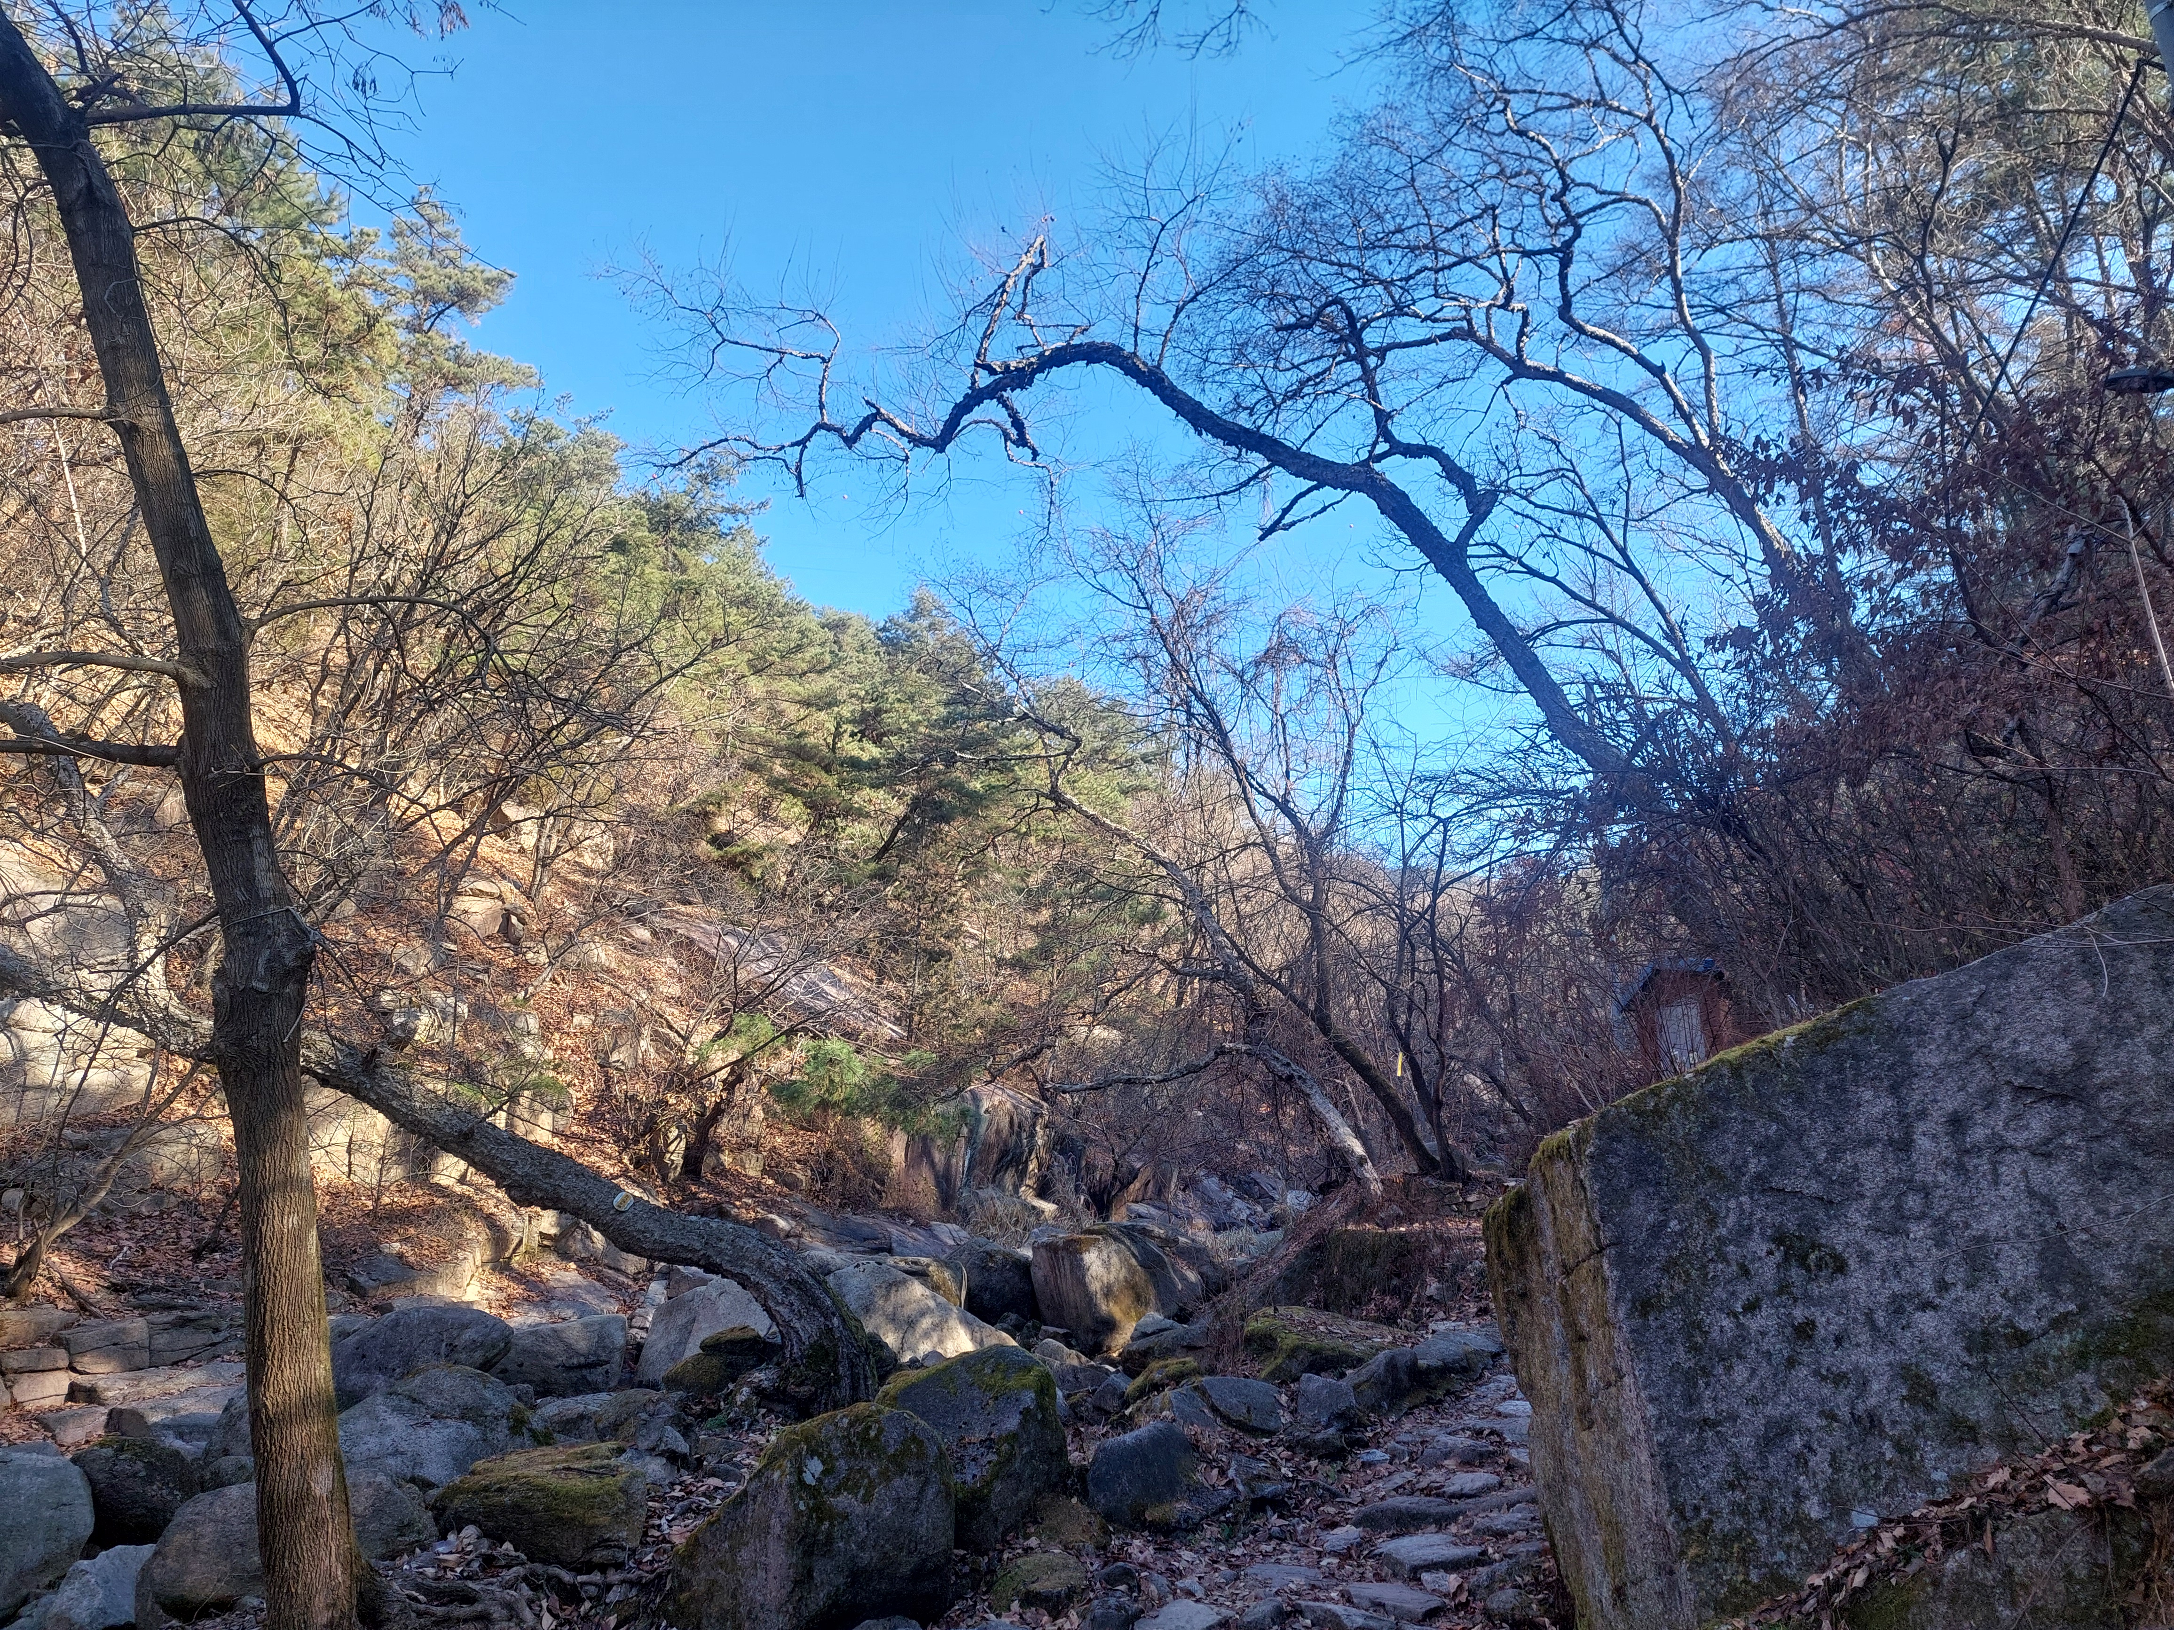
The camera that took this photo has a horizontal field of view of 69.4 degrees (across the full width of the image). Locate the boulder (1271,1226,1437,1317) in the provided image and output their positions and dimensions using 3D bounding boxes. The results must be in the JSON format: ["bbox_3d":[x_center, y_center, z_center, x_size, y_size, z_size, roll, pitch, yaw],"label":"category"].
[{"bbox_3d":[1.681,2.882,9.941,1.005,0.539,0.603,0,-10,0],"label":"boulder"}]

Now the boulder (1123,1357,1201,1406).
[{"bbox_3d":[0.366,2.790,7.727,0.372,0.205,0.335,0,-10,0],"label":"boulder"}]

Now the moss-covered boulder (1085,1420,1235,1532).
[{"bbox_3d":[0.258,2.385,5.673,0.533,0.337,0.427,0,-10,0],"label":"moss-covered boulder"}]

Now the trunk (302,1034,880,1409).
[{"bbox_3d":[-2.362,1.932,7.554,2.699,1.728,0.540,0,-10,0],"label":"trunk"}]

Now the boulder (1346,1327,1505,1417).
[{"bbox_3d":[1.624,2.688,7.590,0.619,0.355,0.742,-7,-13,34],"label":"boulder"}]

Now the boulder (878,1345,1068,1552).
[{"bbox_3d":[-0.395,2.214,5.536,0.651,0.629,0.684,0,-10,0],"label":"boulder"}]

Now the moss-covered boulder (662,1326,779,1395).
[{"bbox_3d":[-1.869,2.781,8.018,0.553,0.310,0.442,0,-10,0],"label":"moss-covered boulder"}]

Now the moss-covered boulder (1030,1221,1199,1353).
[{"bbox_3d":[0.193,3.130,10.373,1.108,0.794,0.887,0,-10,0],"label":"moss-covered boulder"}]

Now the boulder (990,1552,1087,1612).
[{"bbox_3d":[-0.146,2.338,4.785,0.298,0.141,0.239,0,-10,0],"label":"boulder"}]

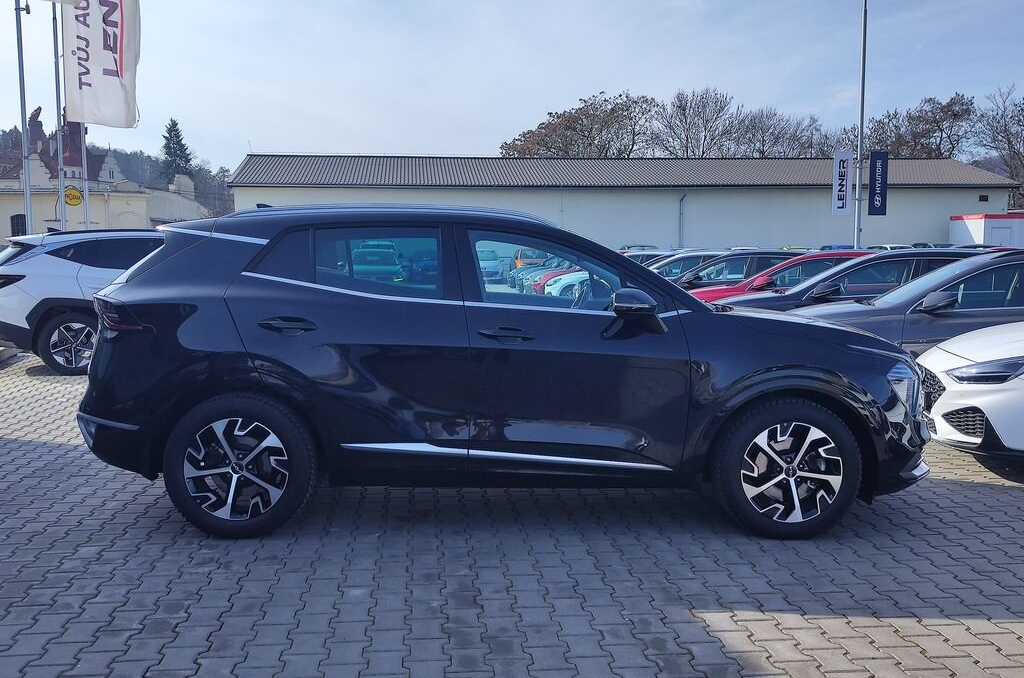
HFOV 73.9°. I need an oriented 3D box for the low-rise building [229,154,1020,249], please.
[{"bbox_3d":[6.000,-6.862,40.000,42.000,7.000,9.000,0,7,-1],"label":"low-rise building"}]

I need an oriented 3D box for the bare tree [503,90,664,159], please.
[{"bbox_3d":[5.200,-11.189,52.000,11.500,12.800,11.000,0,7,0],"label":"bare tree"}]

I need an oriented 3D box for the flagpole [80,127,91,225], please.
[{"bbox_3d":[-9.400,-4.722,14.900,0.110,8.700,0.110,0,7,0],"label":"flagpole"}]

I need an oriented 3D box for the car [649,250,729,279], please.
[{"bbox_3d":[3.900,-1.247,15.700,4.300,1.530,1.800,1,7,14],"label":"car"}]

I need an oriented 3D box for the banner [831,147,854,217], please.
[{"bbox_3d":[7.492,-3.542,15.400,0.460,1.500,0.040,-1,7,-9],"label":"banner"}]

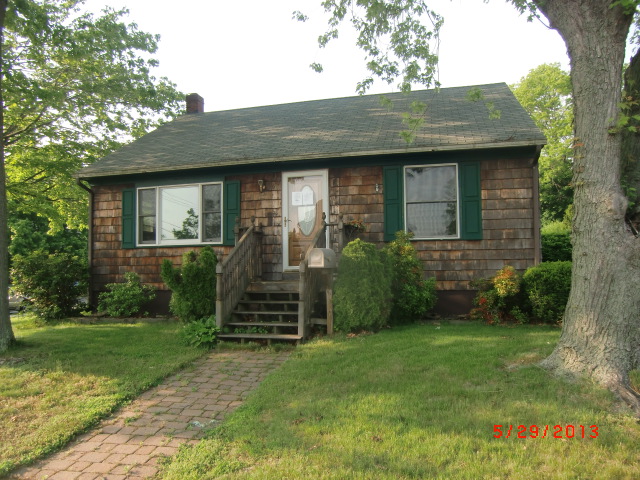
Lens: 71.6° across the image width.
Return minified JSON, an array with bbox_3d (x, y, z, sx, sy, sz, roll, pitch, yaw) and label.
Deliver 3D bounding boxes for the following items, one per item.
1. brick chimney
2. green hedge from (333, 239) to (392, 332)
[{"bbox_3d":[-4.140,-4.482,14.805,0.420,0.690,0.420,-2,-3,12],"label":"brick chimney"},{"bbox_3d":[0.760,0.775,7.946,1.050,1.590,1.000,-2,-3,12],"label":"green hedge"}]

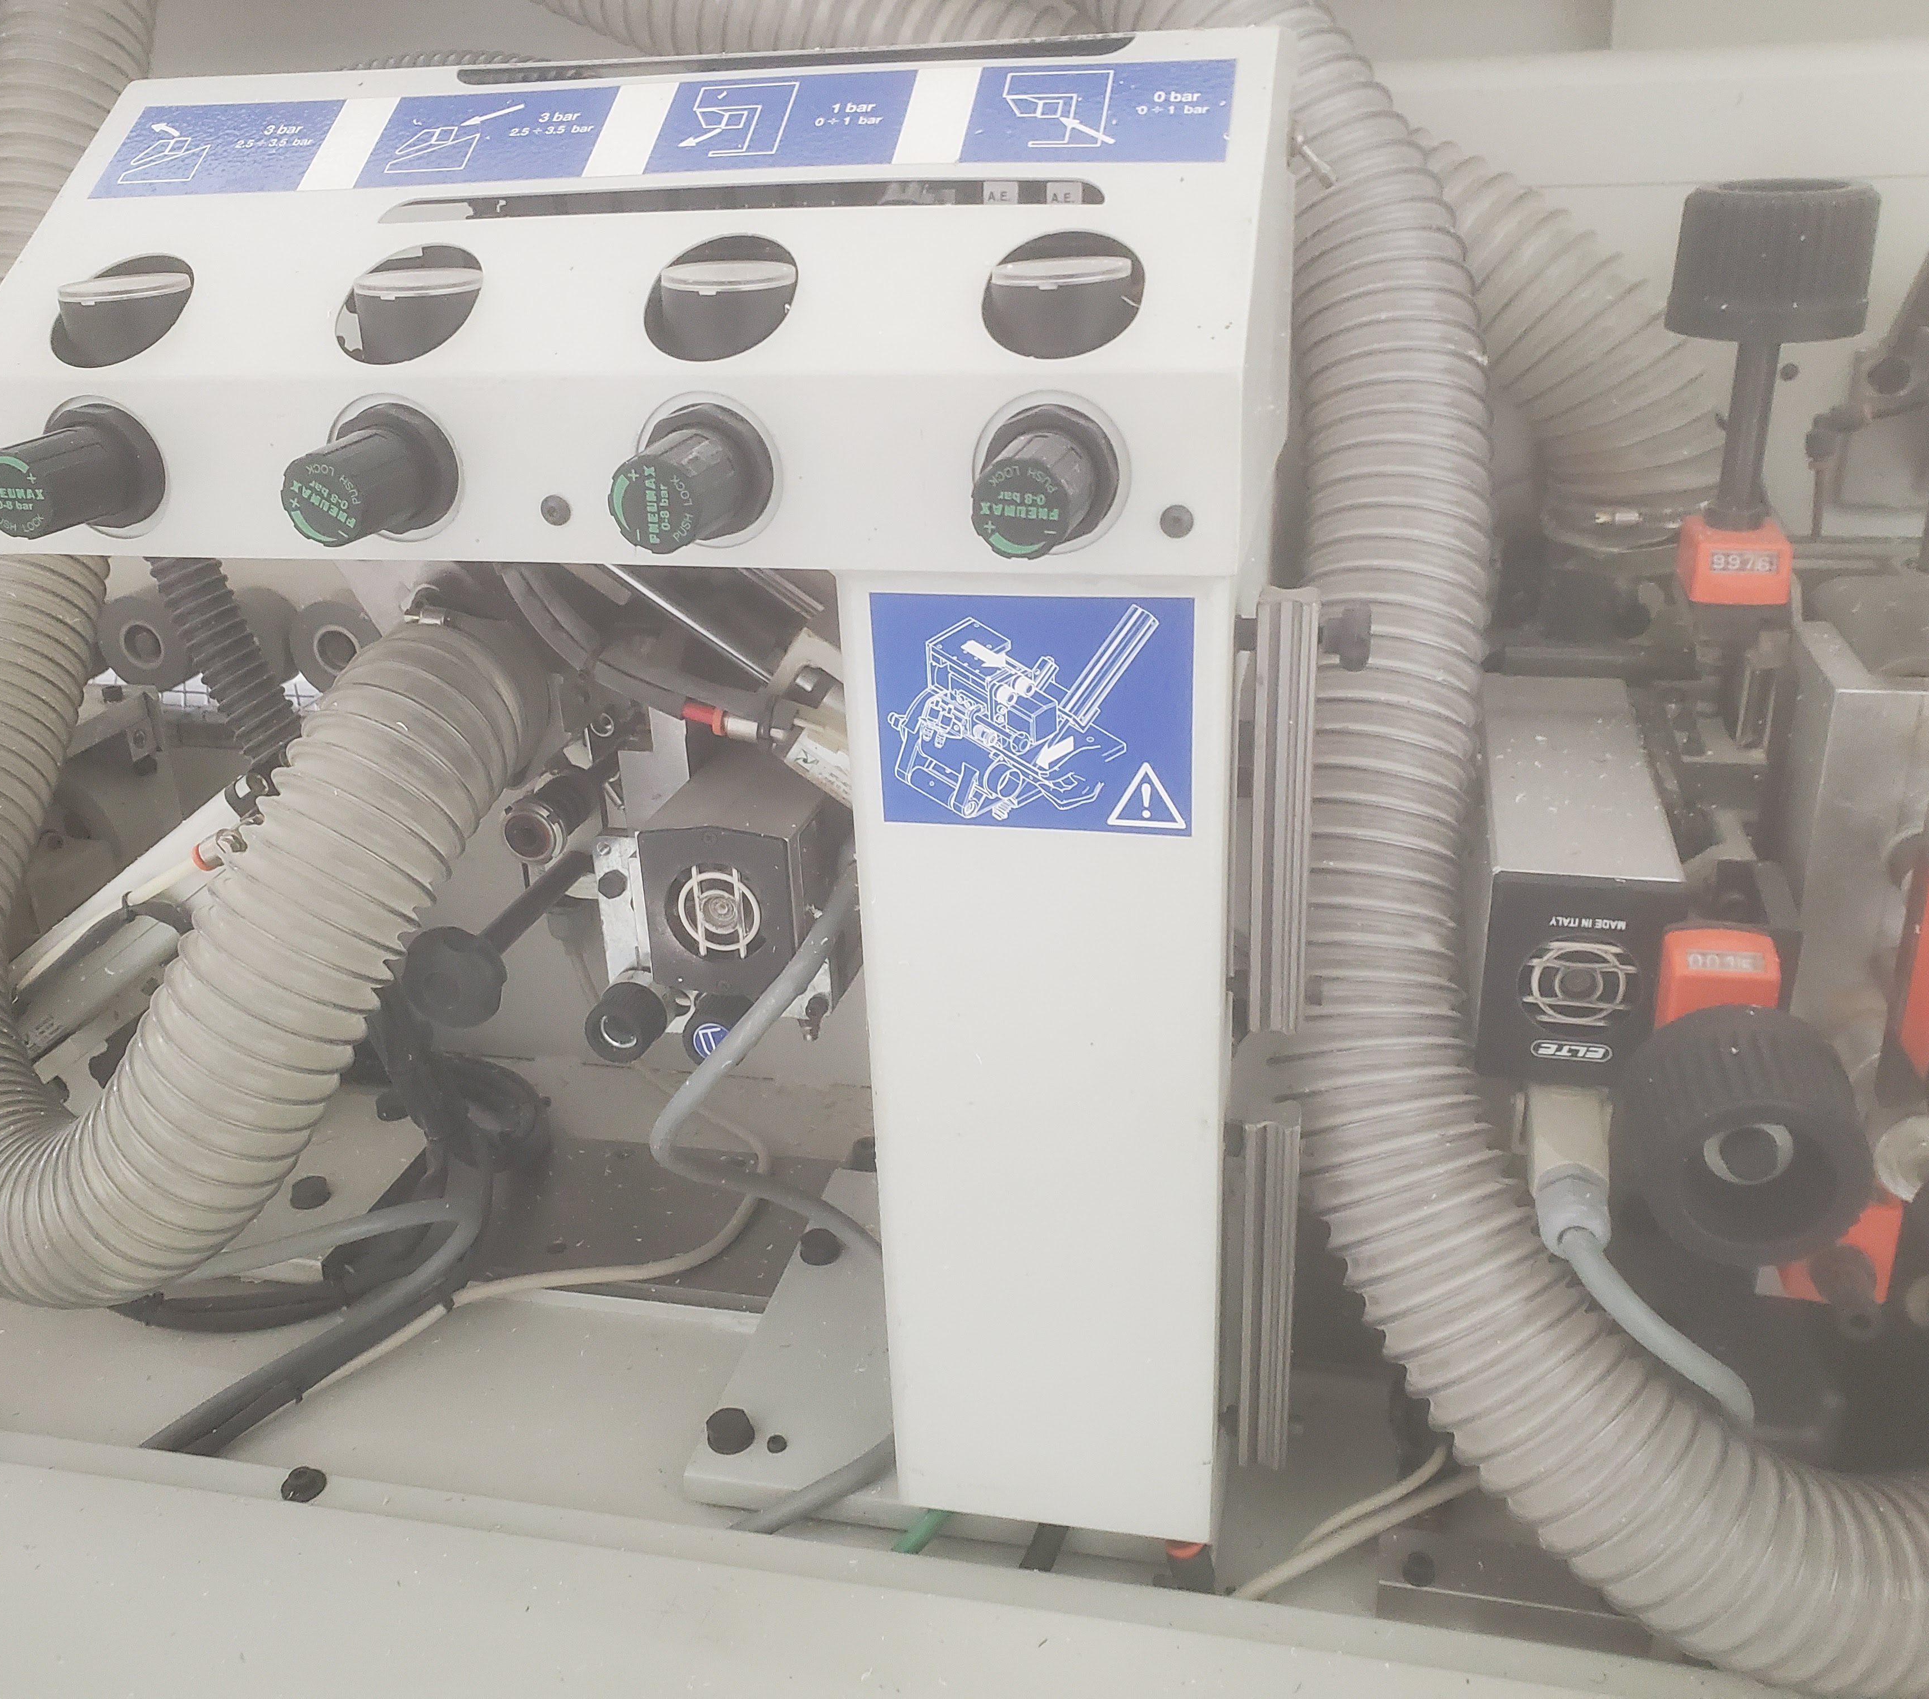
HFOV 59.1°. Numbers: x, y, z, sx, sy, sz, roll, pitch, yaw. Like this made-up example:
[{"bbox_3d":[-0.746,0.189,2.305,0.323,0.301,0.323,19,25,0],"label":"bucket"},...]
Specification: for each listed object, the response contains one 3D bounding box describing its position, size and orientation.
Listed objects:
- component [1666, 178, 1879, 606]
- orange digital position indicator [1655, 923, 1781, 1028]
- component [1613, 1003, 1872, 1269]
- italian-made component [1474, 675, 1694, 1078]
[{"bbox_3d":[0.260,-0.150,0.559,0.060,0.129,0.060,3,24,12],"label":"component"},{"bbox_3d":[0.229,0.049,0.524,0.034,0.046,0.028,4,25,14],"label":"orange digital position indicator"},{"bbox_3d":[0.210,0.078,0.461,0.060,0.060,0.043,3,24,12],"label":"component"},{"bbox_3d":[0.215,0.002,0.616,0.054,0.072,0.201,4,24,14],"label":"italian-made component"}]

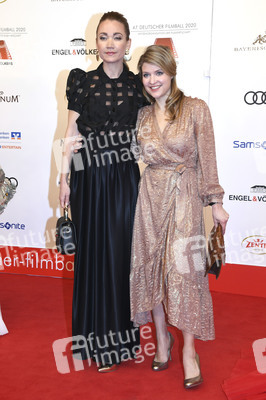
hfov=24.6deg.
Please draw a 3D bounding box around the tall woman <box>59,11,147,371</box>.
[{"bbox_3d":[-0.129,-0.036,3.086,0.500,1.770,0.400,1,6,0],"label":"tall woman"}]

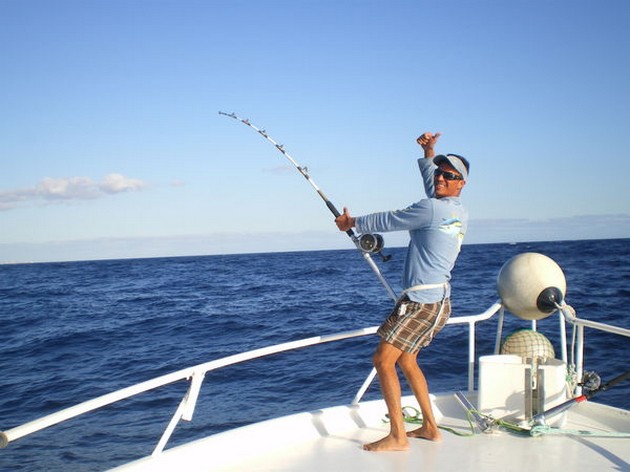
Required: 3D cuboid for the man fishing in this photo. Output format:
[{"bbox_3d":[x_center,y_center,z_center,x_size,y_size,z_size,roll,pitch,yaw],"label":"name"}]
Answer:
[{"bbox_3d":[0.500,0.290,4.400,0.760,1.810,0.580,-3,-1,24],"label":"man fishing"}]

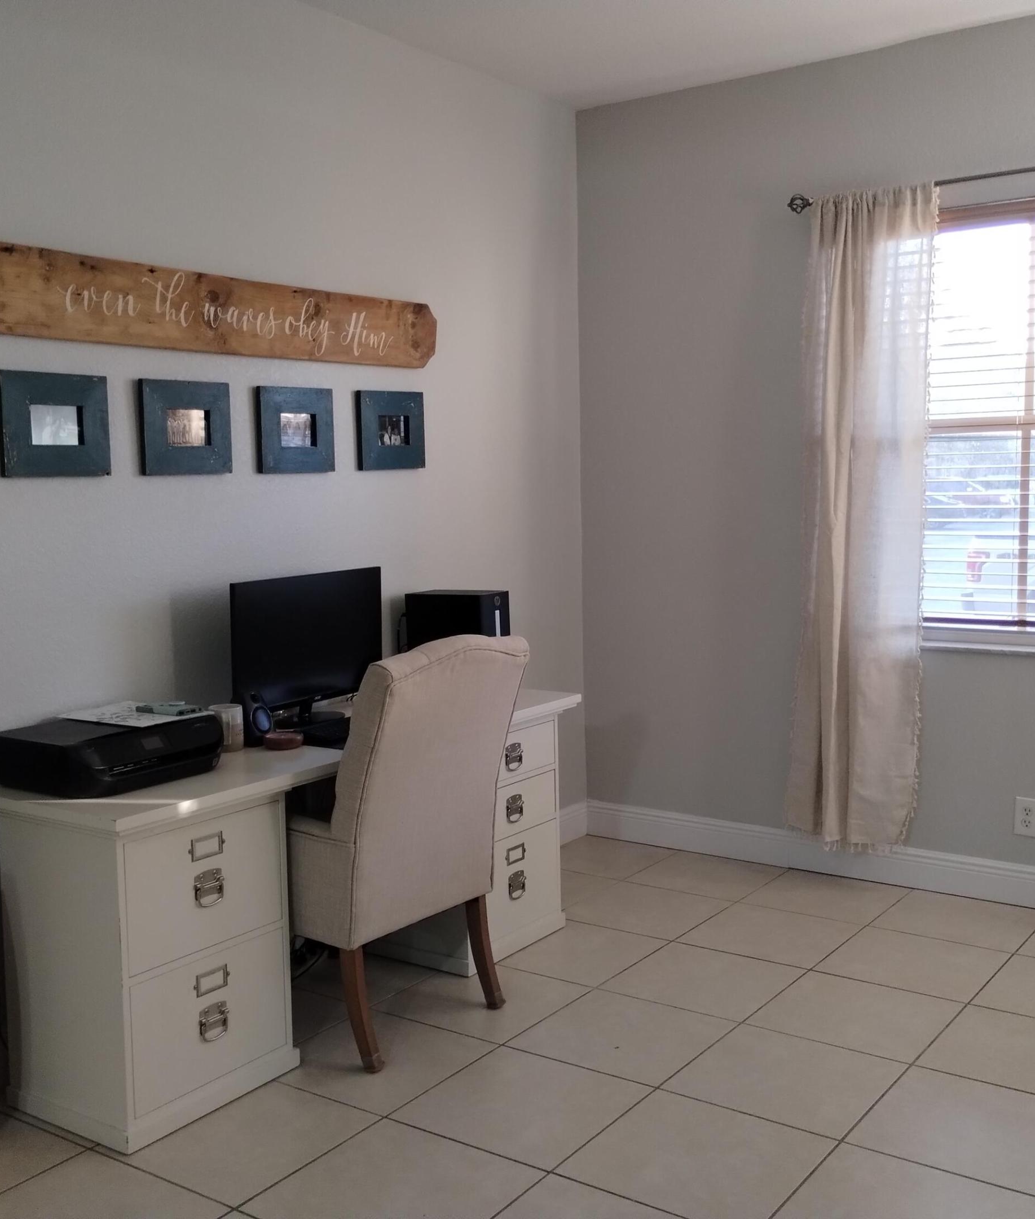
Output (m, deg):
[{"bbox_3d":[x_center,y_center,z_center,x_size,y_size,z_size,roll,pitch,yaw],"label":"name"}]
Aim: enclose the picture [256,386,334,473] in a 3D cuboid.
[{"bbox_3d":[-0.663,-0.536,3.939,0.021,0.251,0.303,3,7,35],"label":"picture"}]

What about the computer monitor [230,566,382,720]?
[{"bbox_3d":[-0.619,0.113,3.864,0.199,0.434,0.626,3,7,35],"label":"computer monitor"}]

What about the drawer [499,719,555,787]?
[{"bbox_3d":[-0.148,0.423,3.982,0.340,0.137,0.440,3,7,35],"label":"drawer"}]

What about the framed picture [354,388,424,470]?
[{"bbox_3d":[-0.395,-0.560,4.122,0.020,0.240,0.298,3,7,35],"label":"framed picture"}]

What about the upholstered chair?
[{"bbox_3d":[-0.410,0.603,3.556,0.699,1.024,0.571,3,7,35],"label":"upholstered chair"}]

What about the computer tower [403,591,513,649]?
[{"bbox_3d":[-0.190,0.108,4.309,0.308,0.336,0.153,3,7,35],"label":"computer tower"}]

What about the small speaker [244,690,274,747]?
[{"bbox_3d":[-0.674,0.280,3.438,0.070,0.137,0.072,2,6,28],"label":"small speaker"}]

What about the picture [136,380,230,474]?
[{"bbox_3d":[-0.871,-0.476,3.451,0.020,0.241,0.290,3,7,35],"label":"picture"}]

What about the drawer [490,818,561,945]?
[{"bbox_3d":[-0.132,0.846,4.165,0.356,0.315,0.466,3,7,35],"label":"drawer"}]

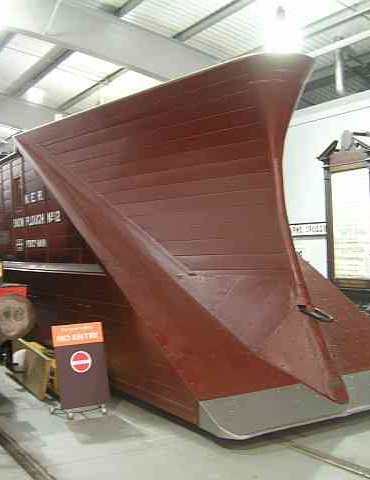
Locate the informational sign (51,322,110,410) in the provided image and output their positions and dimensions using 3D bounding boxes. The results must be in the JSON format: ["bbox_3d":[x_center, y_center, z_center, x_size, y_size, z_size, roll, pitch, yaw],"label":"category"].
[{"bbox_3d":[-0.965,1.155,5.820,0.500,0.760,0.120,-1,-13,-36],"label":"informational sign"}]

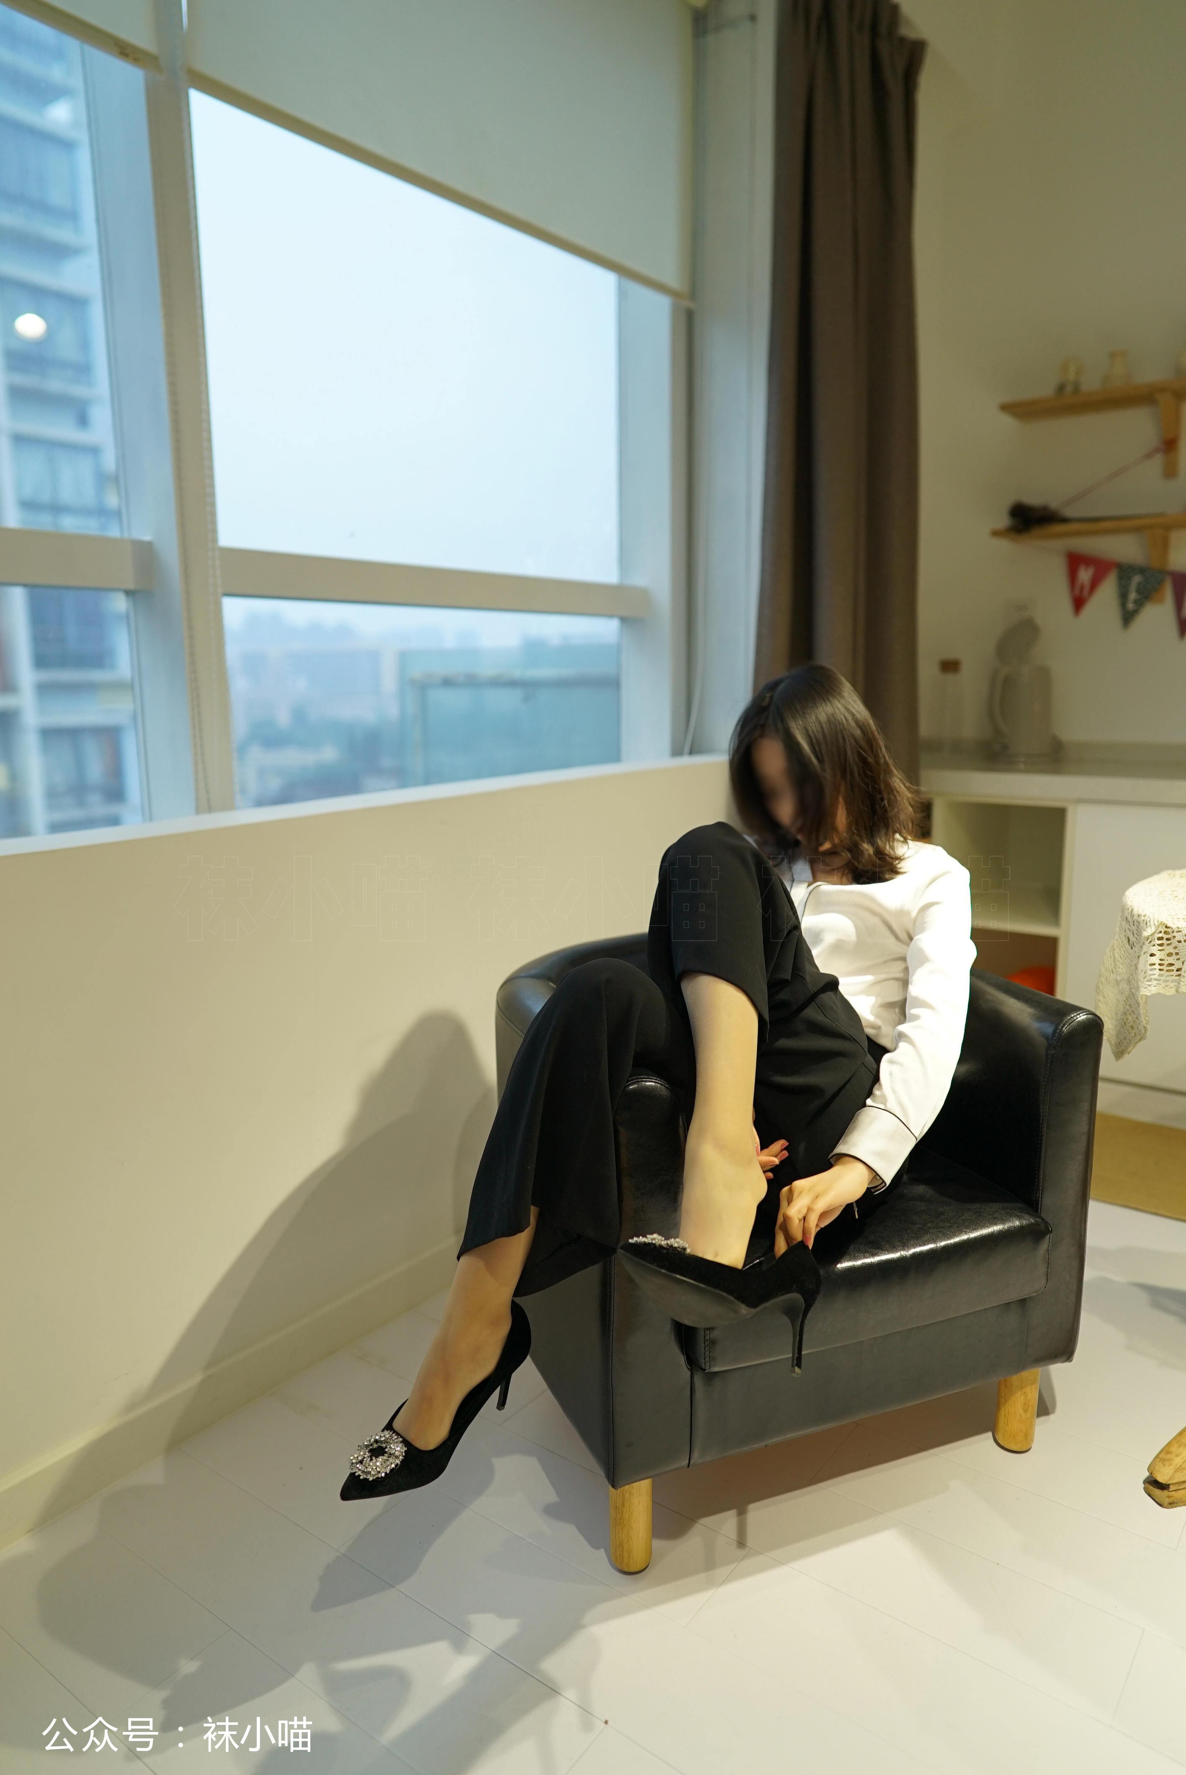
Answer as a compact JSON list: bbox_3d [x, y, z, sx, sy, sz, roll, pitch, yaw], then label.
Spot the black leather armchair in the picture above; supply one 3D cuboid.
[{"bbox_3d":[0.213,0.426,1.704,0.665,0.630,0.655,-5,11,-21],"label":"black leather armchair"}]

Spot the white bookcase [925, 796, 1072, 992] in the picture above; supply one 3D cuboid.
[{"bbox_3d":[1.145,0.096,3.114,0.345,0.696,0.509,7,13,37],"label":"white bookcase"}]

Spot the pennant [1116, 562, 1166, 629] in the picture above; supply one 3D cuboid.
[{"bbox_3d":[1.334,-0.716,2.934,0.120,0.150,0.010,23,22,33],"label":"pennant"}]

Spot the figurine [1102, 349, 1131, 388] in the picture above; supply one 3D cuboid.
[{"bbox_3d":[1.293,-1.278,2.925,0.068,0.103,0.066,7,12,37],"label":"figurine"}]

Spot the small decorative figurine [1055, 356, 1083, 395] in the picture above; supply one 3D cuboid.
[{"bbox_3d":[1.203,-1.291,2.995,0.063,0.102,0.055,7,12,37],"label":"small decorative figurine"}]

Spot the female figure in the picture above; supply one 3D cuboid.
[{"bbox_3d":[0.130,0.193,1.477,0.520,0.940,0.870,8,13,41],"label":"female figure"}]

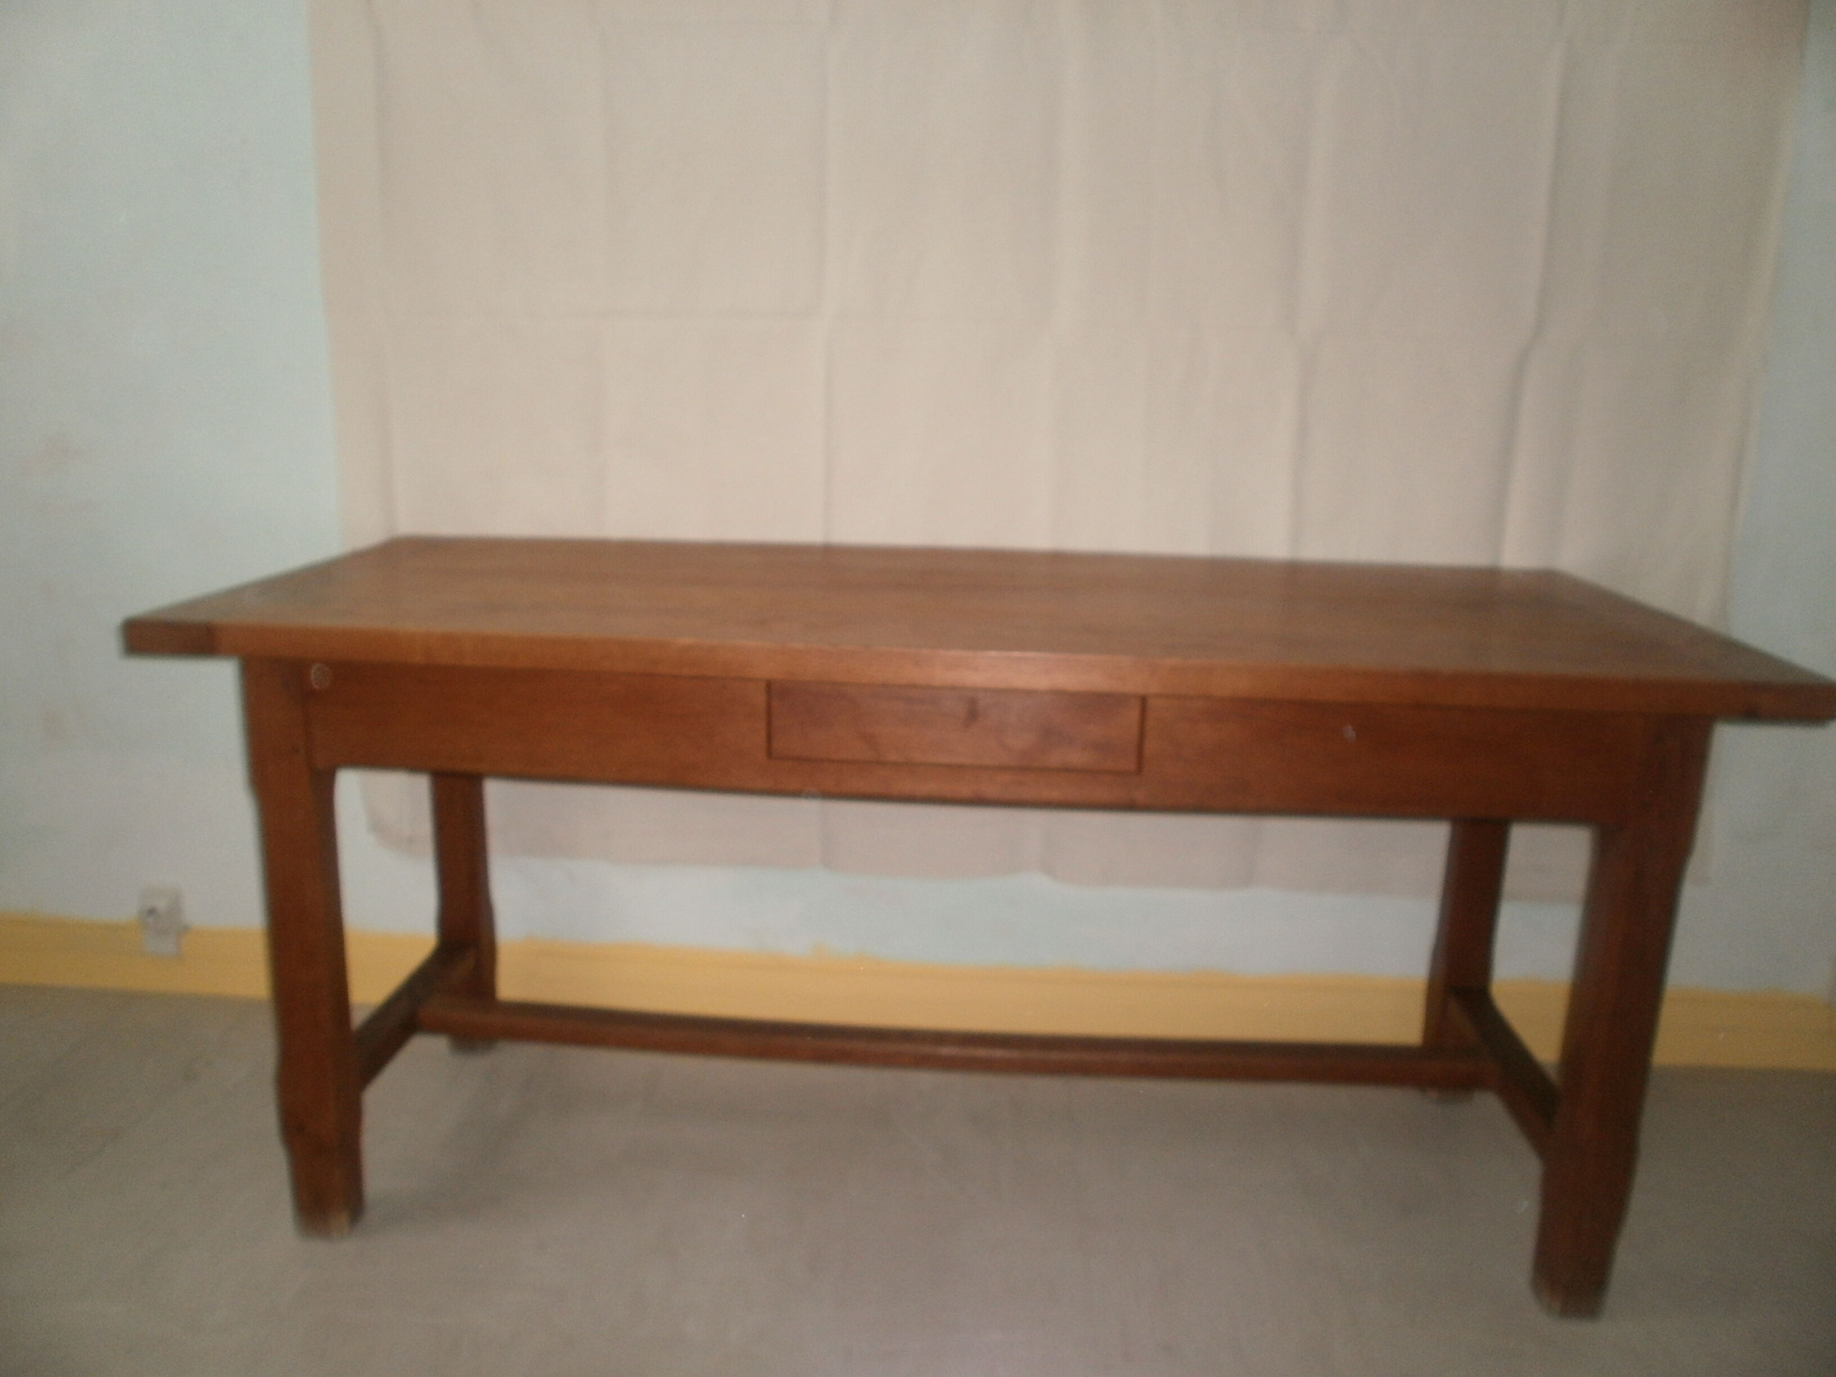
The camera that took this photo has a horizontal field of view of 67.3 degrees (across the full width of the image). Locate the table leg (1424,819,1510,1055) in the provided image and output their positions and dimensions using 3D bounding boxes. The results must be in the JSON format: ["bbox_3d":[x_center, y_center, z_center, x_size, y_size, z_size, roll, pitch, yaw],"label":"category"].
[{"bbox_3d":[0.794,0.264,1.963,0.067,0.700,0.067,2,14,3],"label":"table leg"}]

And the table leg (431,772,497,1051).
[{"bbox_3d":[-0.675,0.206,2.037,0.067,0.700,0.067,2,14,3],"label":"table leg"}]

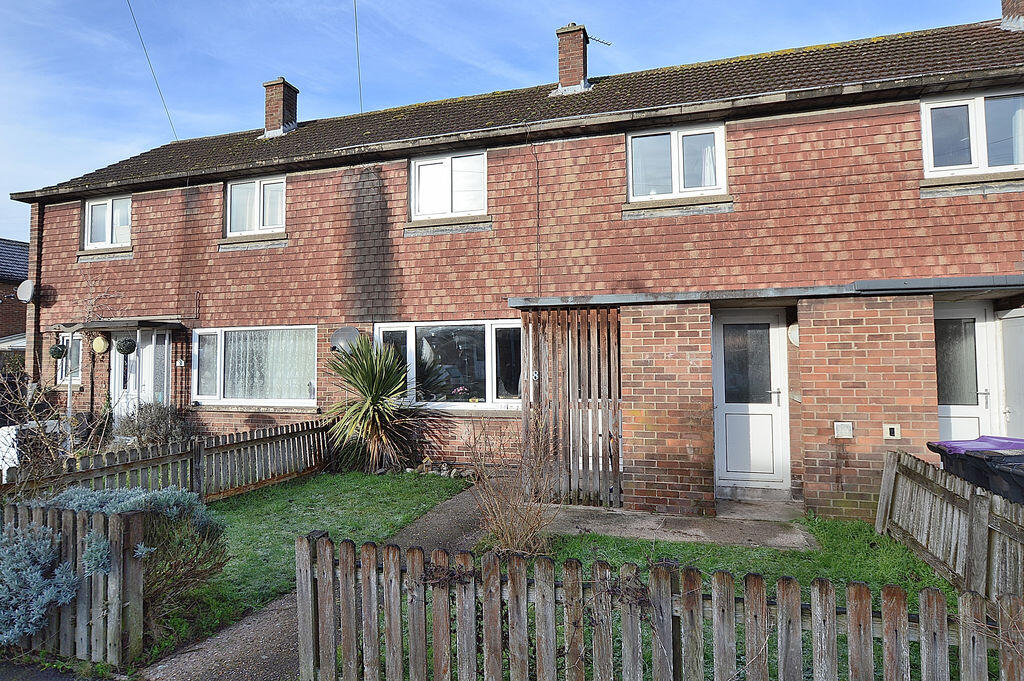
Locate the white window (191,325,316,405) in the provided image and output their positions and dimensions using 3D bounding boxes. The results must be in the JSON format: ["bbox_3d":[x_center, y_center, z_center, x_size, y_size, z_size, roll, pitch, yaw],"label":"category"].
[{"bbox_3d":[-4.230,0.426,8.841,2.425,1.275,0.090,-1,-3,15],"label":"white window"}]

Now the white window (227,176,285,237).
[{"bbox_3d":[-4.226,-2.205,8.953,1.148,0.933,0.090,-1,-3,15],"label":"white window"}]

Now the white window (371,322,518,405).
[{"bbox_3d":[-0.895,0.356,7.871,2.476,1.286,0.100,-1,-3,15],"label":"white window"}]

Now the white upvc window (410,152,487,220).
[{"bbox_3d":[-0.939,-2.294,8.070,1.203,0.952,0.090,-1,-3,15],"label":"white upvc window"}]

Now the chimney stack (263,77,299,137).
[{"bbox_3d":[-5.008,-4.999,11.793,0.533,1.254,0.530,-1,-3,15],"label":"chimney stack"}]

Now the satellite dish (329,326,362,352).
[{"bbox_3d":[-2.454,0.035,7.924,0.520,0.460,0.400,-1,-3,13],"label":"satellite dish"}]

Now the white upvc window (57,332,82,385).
[{"bbox_3d":[-8.047,0.335,9.875,0.575,0.925,0.090,-1,-3,15],"label":"white upvc window"}]

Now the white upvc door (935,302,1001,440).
[{"bbox_3d":[4.744,0.629,5.841,0.870,2.100,0.090,-1,-3,15],"label":"white upvc door"}]

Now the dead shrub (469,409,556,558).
[{"bbox_3d":[0.004,1.137,4.428,0.740,1.160,0.700,0,-3,0],"label":"dead shrub"}]

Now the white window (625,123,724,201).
[{"bbox_3d":[2.193,-2.369,7.228,1.251,0.967,0.090,-1,-3,15],"label":"white window"}]

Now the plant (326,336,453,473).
[{"bbox_3d":[-1.815,0.929,7.452,1.400,1.860,1.300,-1,-3,15],"label":"plant"}]

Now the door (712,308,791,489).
[{"bbox_3d":[2.787,0.667,6.370,0.870,2.100,0.090,-1,-3,15],"label":"door"}]

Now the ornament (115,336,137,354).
[{"bbox_3d":[-6.174,0.101,8.649,0.275,0.275,0.275,-1,-3,15],"label":"ornament"}]

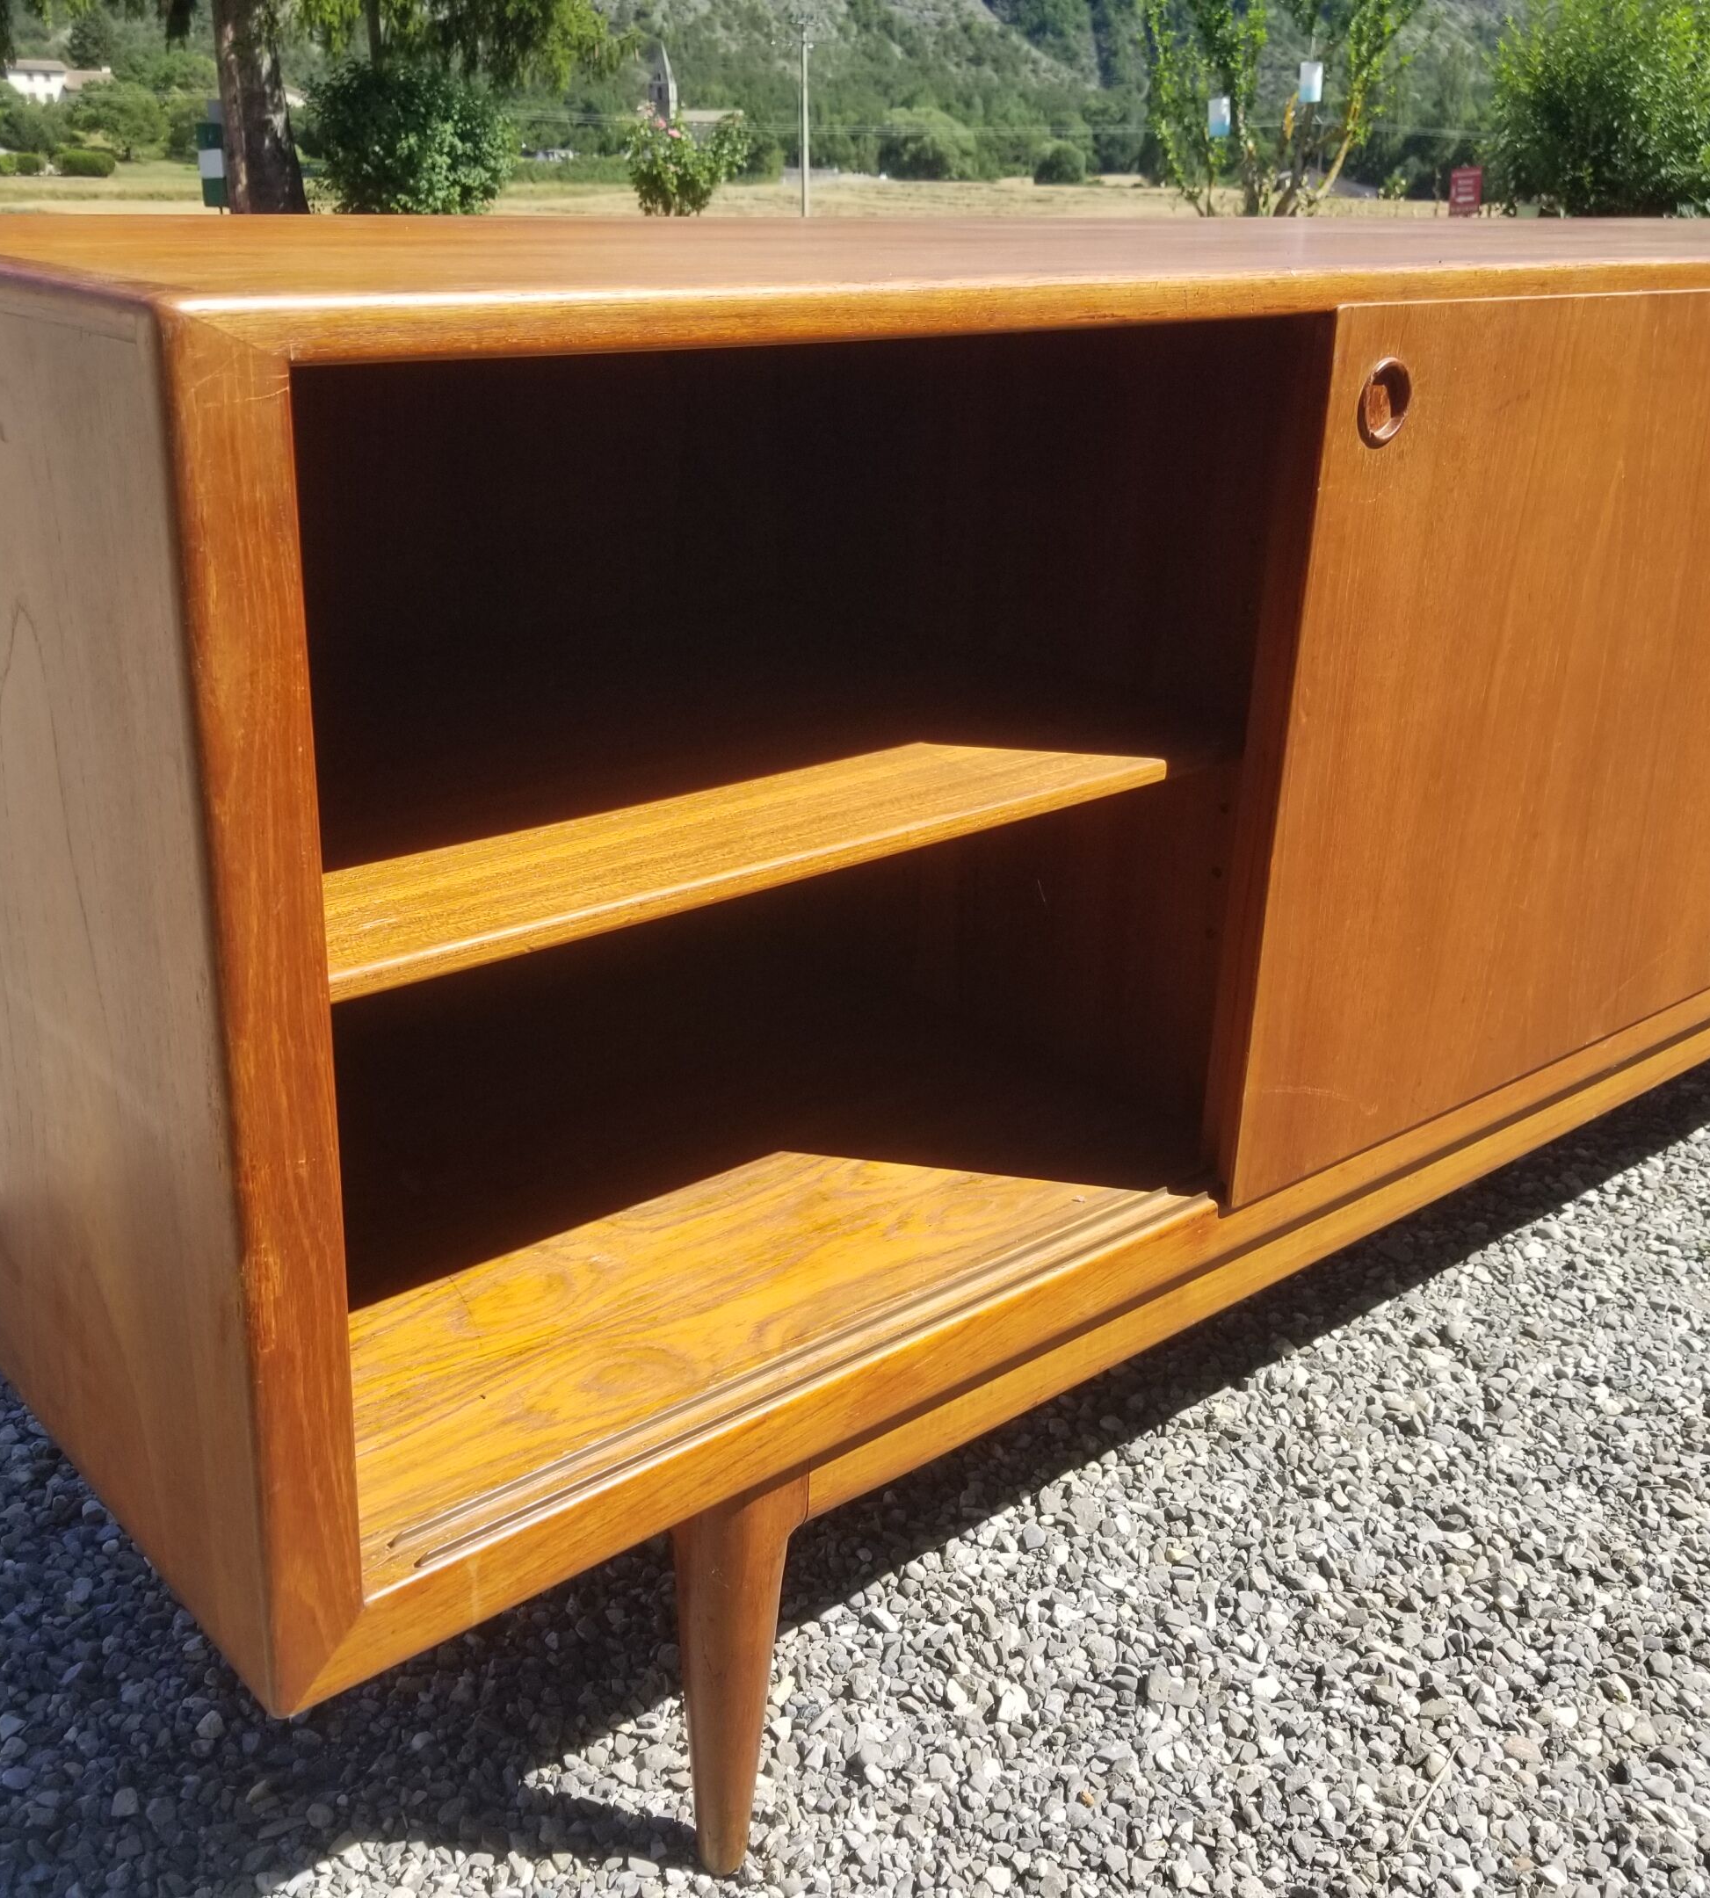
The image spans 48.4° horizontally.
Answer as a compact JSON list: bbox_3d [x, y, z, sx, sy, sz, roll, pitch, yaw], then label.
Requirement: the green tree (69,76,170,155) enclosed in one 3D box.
[{"bbox_3d":[-43.423,-49.201,112.222,5.577,4.282,5.020,-5,23,-19],"label":"green tree"}]

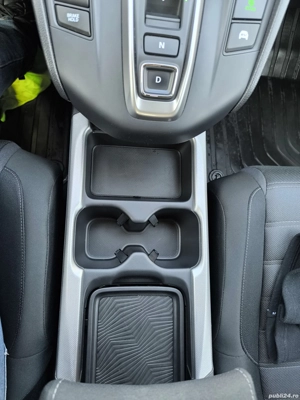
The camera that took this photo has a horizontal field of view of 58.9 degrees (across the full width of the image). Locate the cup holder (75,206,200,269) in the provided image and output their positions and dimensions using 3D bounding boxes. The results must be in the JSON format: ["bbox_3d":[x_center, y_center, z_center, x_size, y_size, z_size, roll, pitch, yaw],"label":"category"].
[{"bbox_3d":[-0.022,0.068,0.474,0.208,0.070,0.101,2,80,-9],"label":"cup holder"}]

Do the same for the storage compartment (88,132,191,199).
[{"bbox_3d":[-0.020,-0.053,0.483,0.186,0.045,0.120,2,80,-9],"label":"storage compartment"}]

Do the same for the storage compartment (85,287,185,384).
[{"bbox_3d":[-0.024,0.232,0.457,0.156,0.060,0.169,2,80,-9],"label":"storage compartment"}]

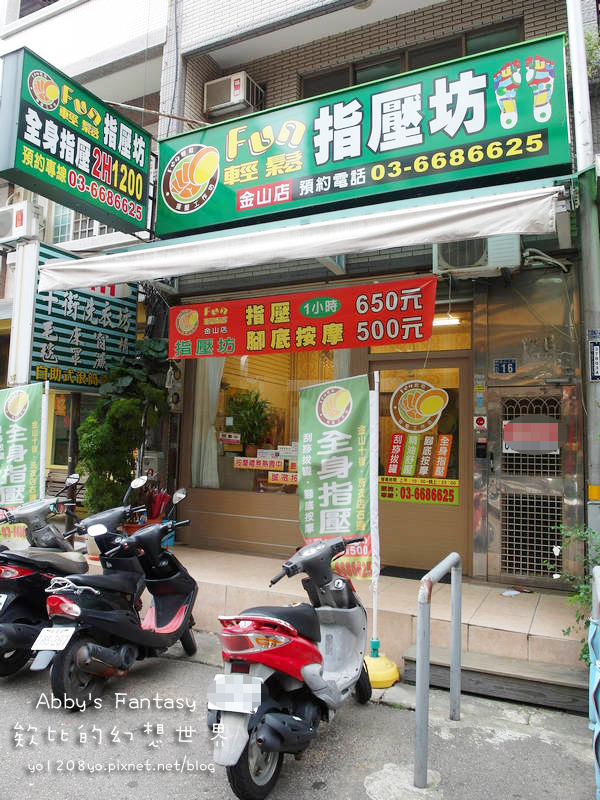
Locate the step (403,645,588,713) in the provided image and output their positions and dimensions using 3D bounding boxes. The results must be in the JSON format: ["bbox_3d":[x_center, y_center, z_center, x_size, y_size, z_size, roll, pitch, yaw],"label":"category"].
[{"bbox_3d":[1.326,1.907,3.763,1.190,0.185,0.240,-1,-4,25],"label":"step"}]

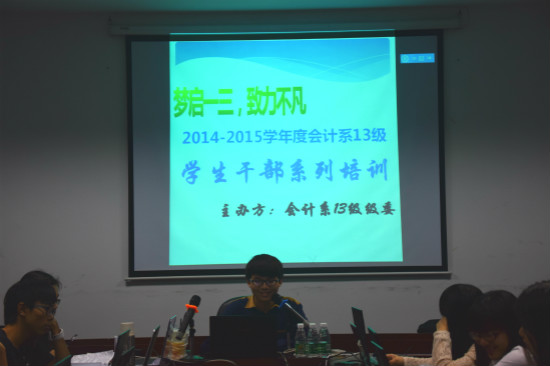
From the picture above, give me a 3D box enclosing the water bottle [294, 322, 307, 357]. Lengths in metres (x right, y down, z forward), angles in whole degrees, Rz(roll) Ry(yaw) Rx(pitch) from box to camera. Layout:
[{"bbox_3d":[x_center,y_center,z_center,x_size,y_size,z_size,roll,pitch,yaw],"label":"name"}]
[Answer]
[{"bbox_3d":[0.131,0.798,6.040,0.058,0.171,0.058,-1,-1,0],"label":"water bottle"}]

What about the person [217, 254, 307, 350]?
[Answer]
[{"bbox_3d":[-0.056,1.012,6.187,0.520,1.270,0.800,-1,-1,0],"label":"person"}]

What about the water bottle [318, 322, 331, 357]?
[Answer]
[{"bbox_3d":[0.249,0.798,6.050,0.058,0.171,0.058,-1,-1,0],"label":"water bottle"}]

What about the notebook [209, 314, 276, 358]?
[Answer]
[{"bbox_3d":[-0.158,0.772,6.062,0.340,0.220,0.320,-1,-1,1],"label":"notebook"}]

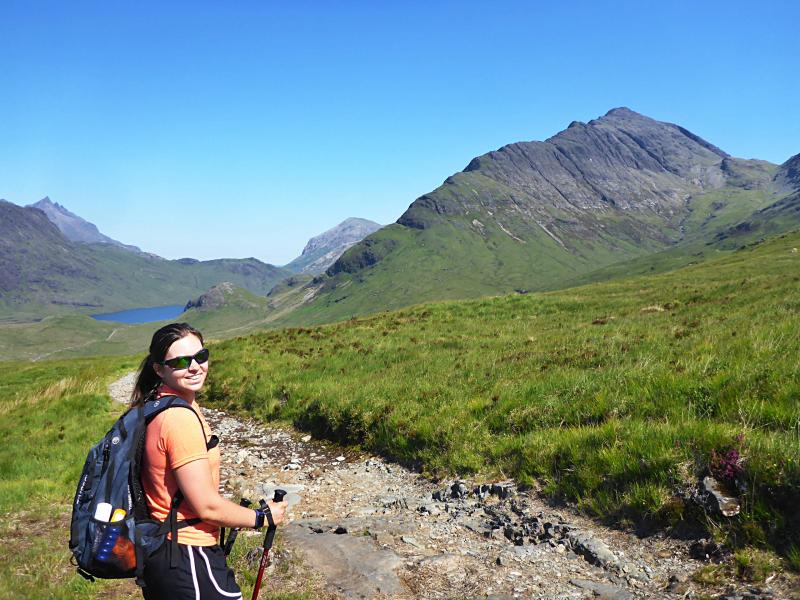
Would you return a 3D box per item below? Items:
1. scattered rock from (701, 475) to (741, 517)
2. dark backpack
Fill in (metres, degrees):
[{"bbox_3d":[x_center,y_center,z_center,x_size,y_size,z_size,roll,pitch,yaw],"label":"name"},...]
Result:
[{"bbox_3d":[1.907,1.169,3.850,0.220,0.200,0.200,2,4,26],"label":"scattered rock"},{"bbox_3d":[-0.793,0.564,2.000,0.360,0.530,0.320,5,0,-35],"label":"dark backpack"}]

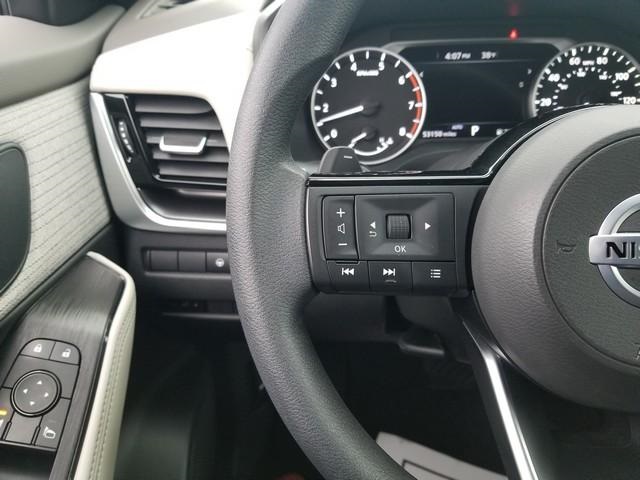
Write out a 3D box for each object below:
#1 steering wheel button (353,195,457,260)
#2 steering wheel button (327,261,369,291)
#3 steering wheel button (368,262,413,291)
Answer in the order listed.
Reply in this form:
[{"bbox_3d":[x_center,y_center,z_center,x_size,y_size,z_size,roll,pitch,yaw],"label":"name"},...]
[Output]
[{"bbox_3d":[0.038,-0.005,0.215,0.043,0.029,0.008,0,-6,3],"label":"steering wheel button"},{"bbox_3d":[0.013,0.016,0.214,0.018,0.013,0.006,0,-6,3],"label":"steering wheel button"},{"bbox_3d":[0.031,0.016,0.213,0.019,0.013,0.006,0,-6,3],"label":"steering wheel button"}]

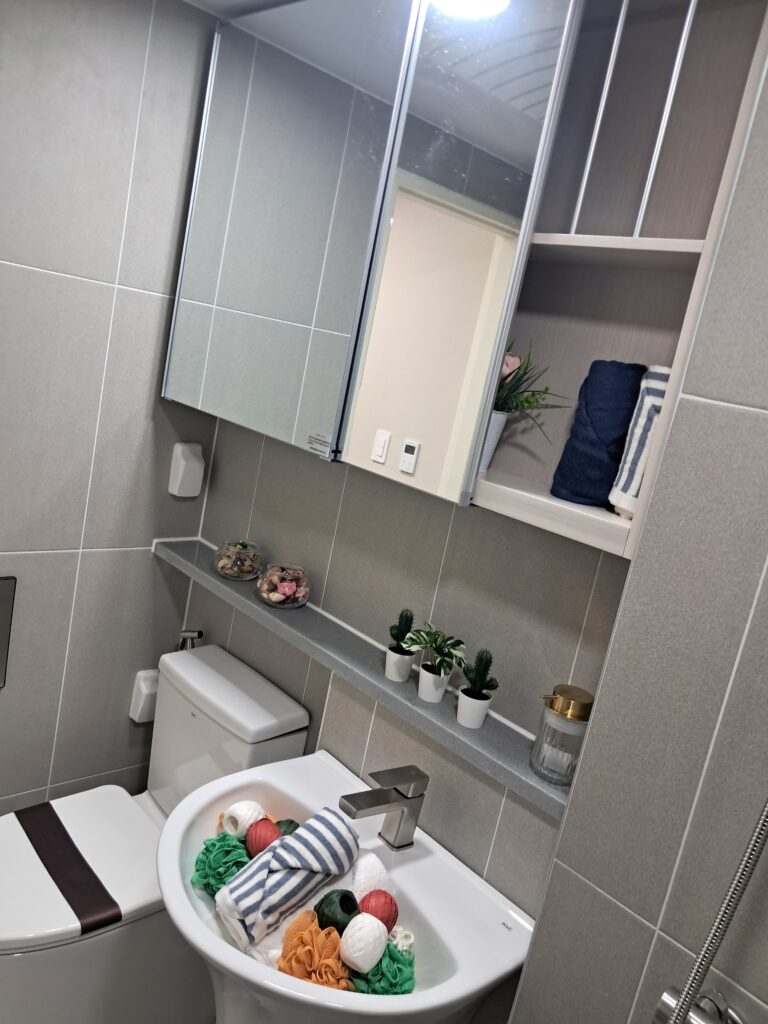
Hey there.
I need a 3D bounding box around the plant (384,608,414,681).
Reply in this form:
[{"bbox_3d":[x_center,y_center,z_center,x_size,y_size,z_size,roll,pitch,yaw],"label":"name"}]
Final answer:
[{"bbox_3d":[0.034,0.231,1.399,0.056,0.128,0.056,11,11,-2],"label":"plant"}]

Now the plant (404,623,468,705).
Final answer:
[{"bbox_3d":[0.080,0.253,1.342,0.093,0.127,0.103,1,15,-44],"label":"plant"}]

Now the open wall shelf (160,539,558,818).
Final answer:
[{"bbox_3d":[-0.099,0.254,1.552,0.135,0.027,1.265,1,15,-44],"label":"open wall shelf"}]

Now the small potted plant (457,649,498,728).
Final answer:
[{"bbox_3d":[0.150,0.279,1.275,0.059,0.127,0.060,1,15,-44],"label":"small potted plant"}]

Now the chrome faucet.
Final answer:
[{"bbox_3d":[-0.008,0.482,1.276,0.157,0.132,0.047,1,15,-44],"label":"chrome faucet"}]

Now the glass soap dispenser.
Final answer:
[{"bbox_3d":[0.253,0.323,1.158,0.094,0.128,0.074,6,12,-28],"label":"glass soap dispenser"}]

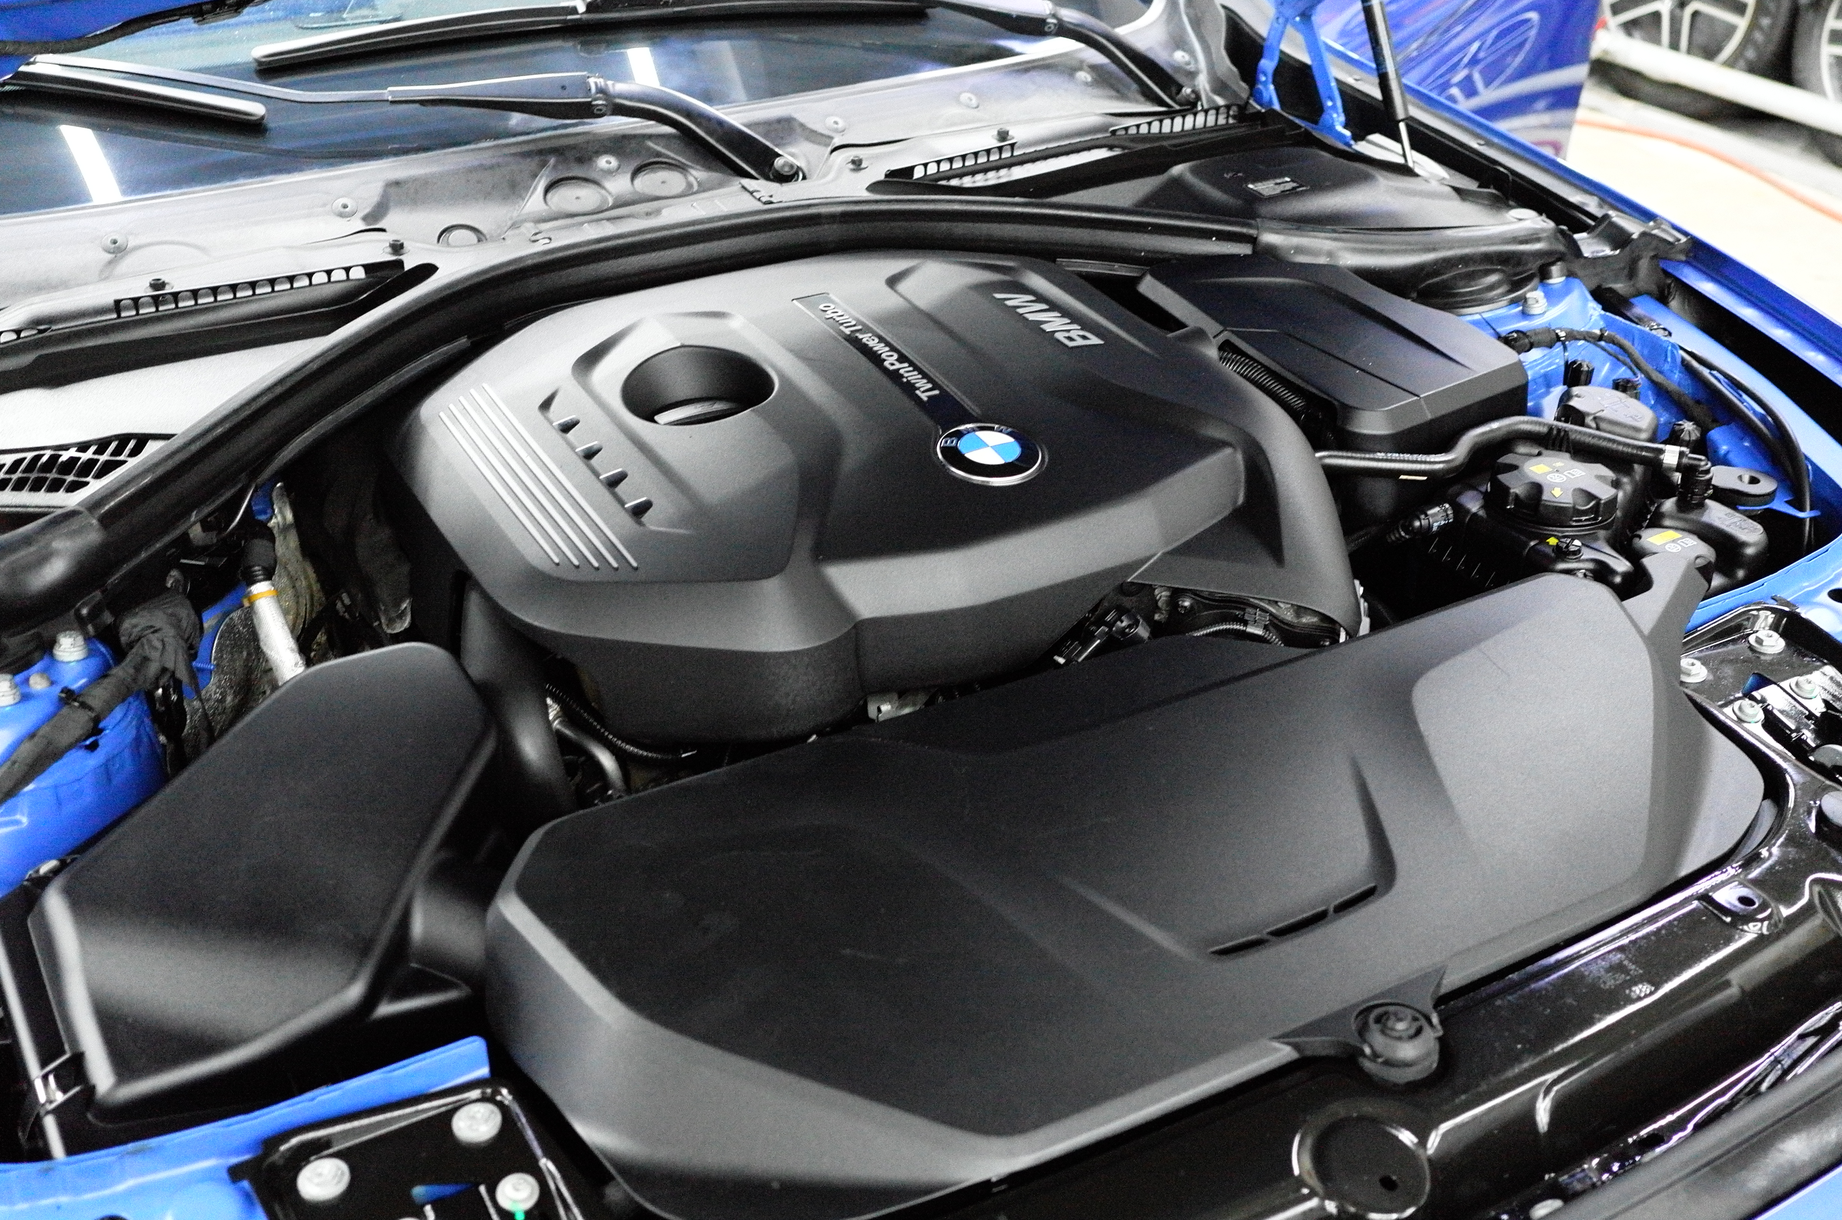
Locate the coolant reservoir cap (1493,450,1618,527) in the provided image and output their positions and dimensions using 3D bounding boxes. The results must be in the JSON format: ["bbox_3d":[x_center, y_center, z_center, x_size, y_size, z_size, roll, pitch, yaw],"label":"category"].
[{"bbox_3d":[0.461,-0.084,1.331,0.083,0.032,0.083,-1,31,1],"label":"coolant reservoir cap"}]

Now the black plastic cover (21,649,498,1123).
[{"bbox_3d":[-0.351,0.147,1.035,0.220,0.070,0.370,-1,31,0],"label":"black plastic cover"}]

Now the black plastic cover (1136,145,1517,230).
[{"bbox_3d":[0.315,-0.344,1.572,0.280,0.065,0.230,-16,34,-23],"label":"black plastic cover"}]

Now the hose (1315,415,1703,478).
[{"bbox_3d":[0.435,-0.120,1.359,0.285,0.045,0.040,-1,31,0],"label":"hose"}]

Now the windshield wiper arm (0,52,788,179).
[{"bbox_3d":[-0.426,-0.435,1.615,0.660,0.070,0.060,4,55,-14],"label":"windshield wiper arm"}]

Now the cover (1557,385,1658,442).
[{"bbox_3d":[0.554,-0.158,1.481,0.085,0.035,0.055,20,37,32],"label":"cover"}]

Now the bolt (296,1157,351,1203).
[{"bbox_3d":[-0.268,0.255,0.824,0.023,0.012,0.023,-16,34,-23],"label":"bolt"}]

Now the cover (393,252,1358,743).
[{"bbox_3d":[-0.028,-0.077,1.295,0.590,0.165,0.490,-16,34,-23],"label":"cover"}]

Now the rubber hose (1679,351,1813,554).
[{"bbox_3d":[0.623,-0.120,1.420,0.040,0.110,0.180,-16,34,-23],"label":"rubber hose"}]

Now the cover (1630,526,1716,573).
[{"bbox_3d":[0.524,-0.042,1.278,0.060,0.030,0.060,-16,34,-23],"label":"cover"}]

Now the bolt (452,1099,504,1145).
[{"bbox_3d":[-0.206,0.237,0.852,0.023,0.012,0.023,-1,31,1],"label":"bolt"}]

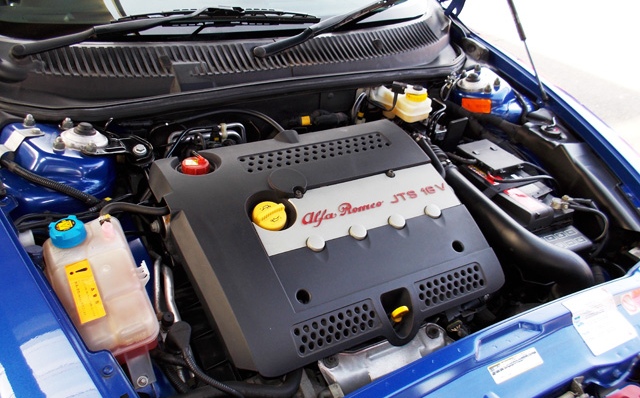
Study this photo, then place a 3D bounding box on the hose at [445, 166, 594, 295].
[{"bbox_3d":[0.469,0.062,1.314,0.115,0.130,0.470,-13,38,-25],"label":"hose"}]

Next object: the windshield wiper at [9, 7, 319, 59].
[{"bbox_3d":[-0.368,-0.462,1.433,0.820,0.055,0.090,-13,63,-21],"label":"windshield wiper"}]

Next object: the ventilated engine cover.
[{"bbox_3d":[0.028,0.074,1.102,0.585,0.110,0.485,-13,56,-25],"label":"ventilated engine cover"}]

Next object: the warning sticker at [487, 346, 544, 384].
[{"bbox_3d":[0.329,0.277,0.894,0.108,0.002,0.032,-13,48,-25],"label":"warning sticker"}]

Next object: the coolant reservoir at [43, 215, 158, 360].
[{"bbox_3d":[-0.434,0.171,1.057,0.162,0.235,0.165,-13,38,-25],"label":"coolant reservoir"}]

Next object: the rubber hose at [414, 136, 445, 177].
[{"bbox_3d":[0.284,-0.100,1.396,0.030,0.035,0.200,-3,44,-12],"label":"rubber hose"}]

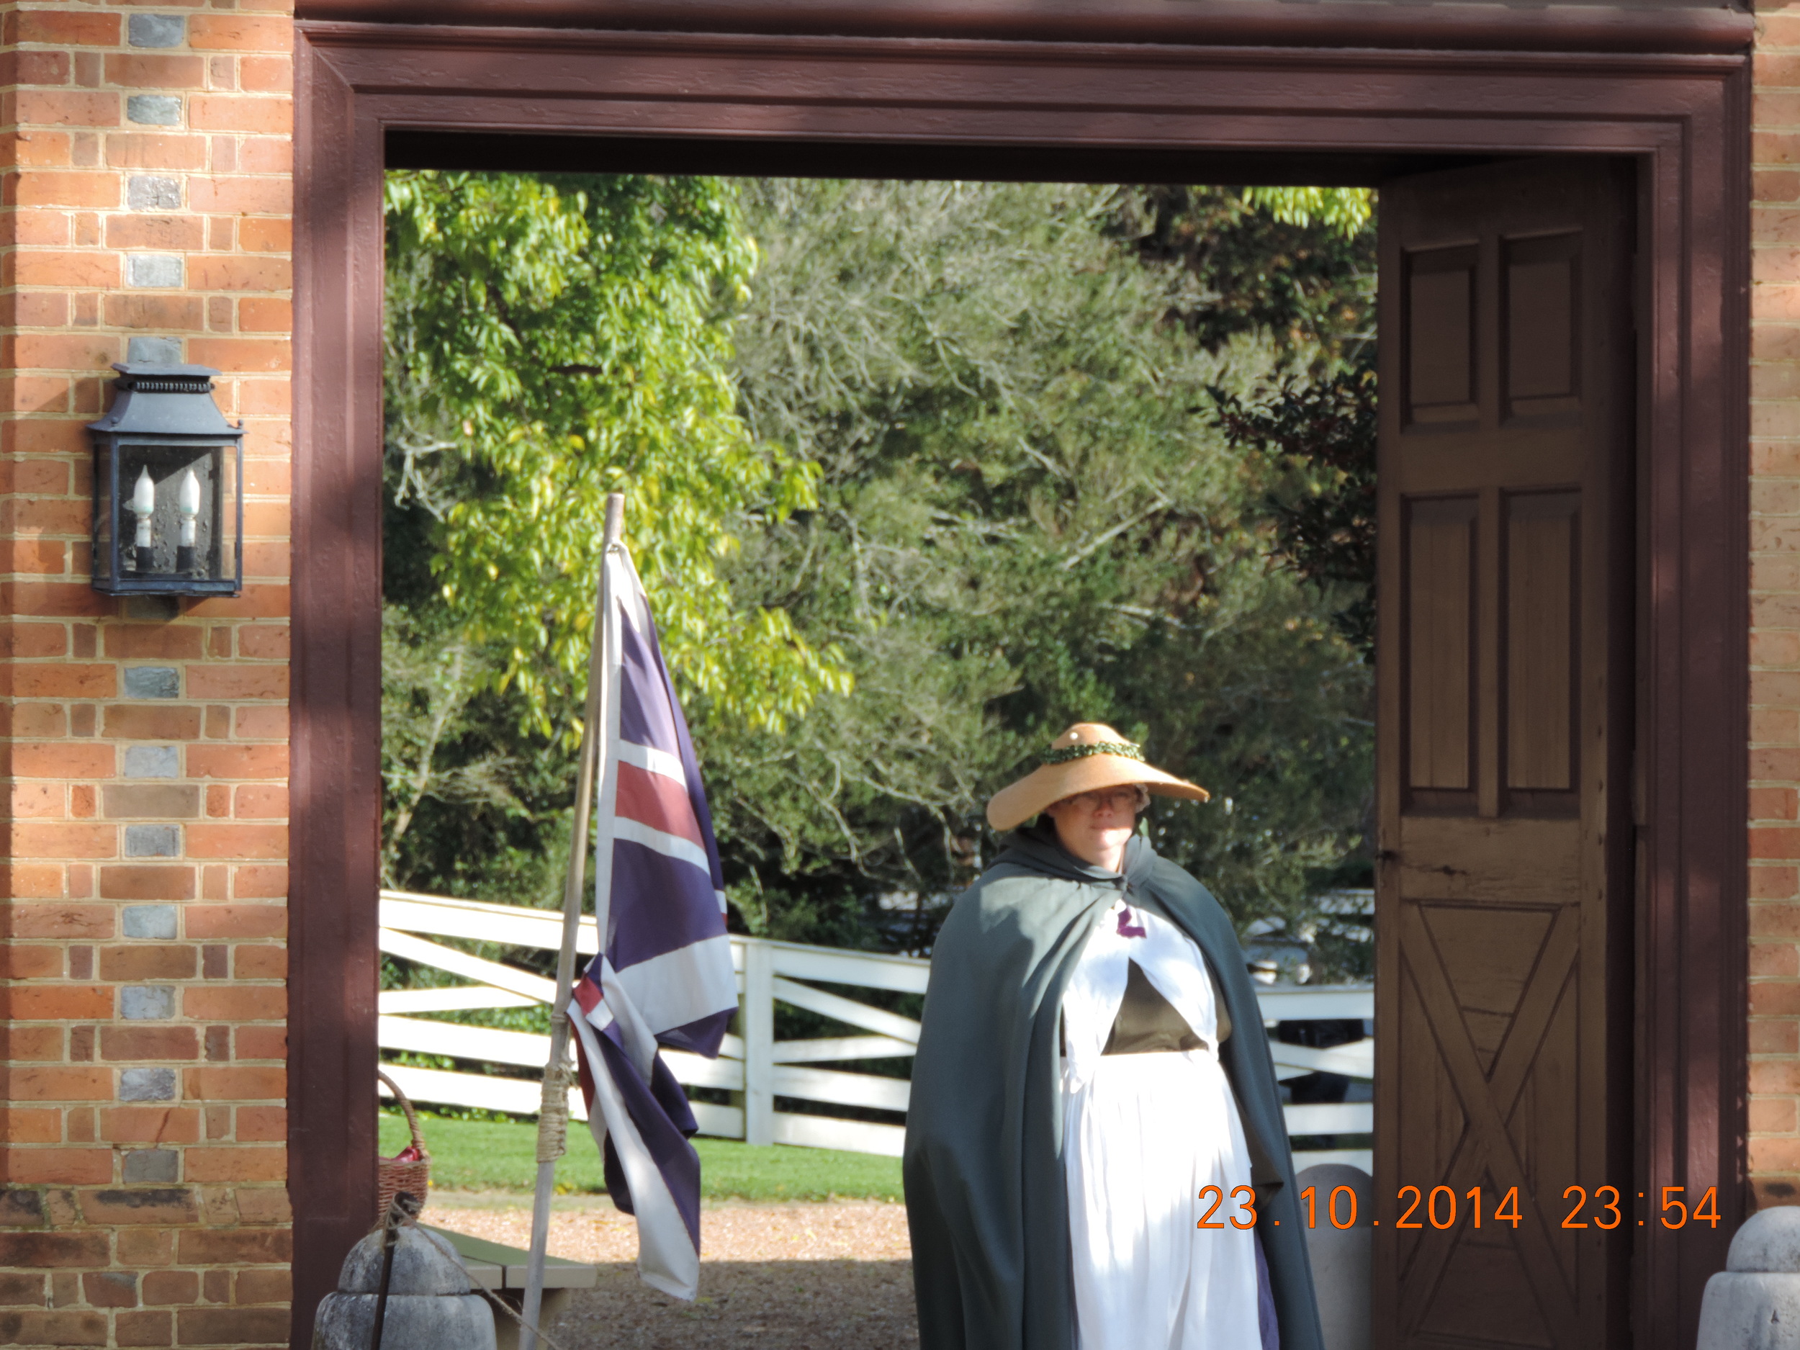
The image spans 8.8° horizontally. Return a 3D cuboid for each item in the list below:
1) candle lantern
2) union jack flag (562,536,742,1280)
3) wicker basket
[{"bbox_3d":[-1.392,-0.370,22.250,0.277,0.442,0.145,0,-1,-20],"label":"candle lantern"},{"bbox_3d":[-0.476,0.475,22.500,0.335,1.450,0.200,0,-1,-10],"label":"union jack flag"},{"bbox_3d":[-1.158,0.998,24.600,0.330,0.355,0.280,0,-1,-12],"label":"wicker basket"}]

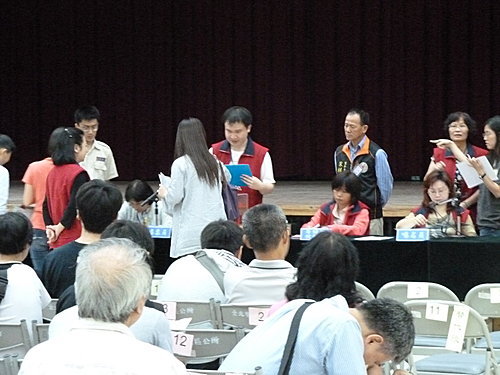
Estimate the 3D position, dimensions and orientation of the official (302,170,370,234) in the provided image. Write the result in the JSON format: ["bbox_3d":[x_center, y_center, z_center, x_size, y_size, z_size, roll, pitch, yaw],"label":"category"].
[{"bbox_3d":[0.634,0.484,12.495,0.520,1.210,0.720,1,4,18],"label":"official"}]

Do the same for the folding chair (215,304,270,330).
[{"bbox_3d":[0.103,0.973,8.865,0.470,0.790,0.480,1,4,11],"label":"folding chair"}]

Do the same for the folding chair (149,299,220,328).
[{"bbox_3d":[-0.348,0.958,8.955,0.470,0.790,0.480,1,4,11],"label":"folding chair"}]

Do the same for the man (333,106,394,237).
[{"bbox_3d":[0.869,0.220,13.161,0.470,1.650,0.310,3,5,33],"label":"man"}]

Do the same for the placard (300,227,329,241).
[{"bbox_3d":[0.464,0.328,11.950,0.230,0.088,0.070,1,4,10],"label":"placard"}]

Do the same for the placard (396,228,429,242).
[{"bbox_3d":[1.129,0.334,11.880,0.230,0.088,0.070,1,4,10],"label":"placard"}]

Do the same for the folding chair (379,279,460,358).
[{"bbox_3d":[0.960,0.896,9.605,0.470,0.790,0.480,1,4,11],"label":"folding chair"}]

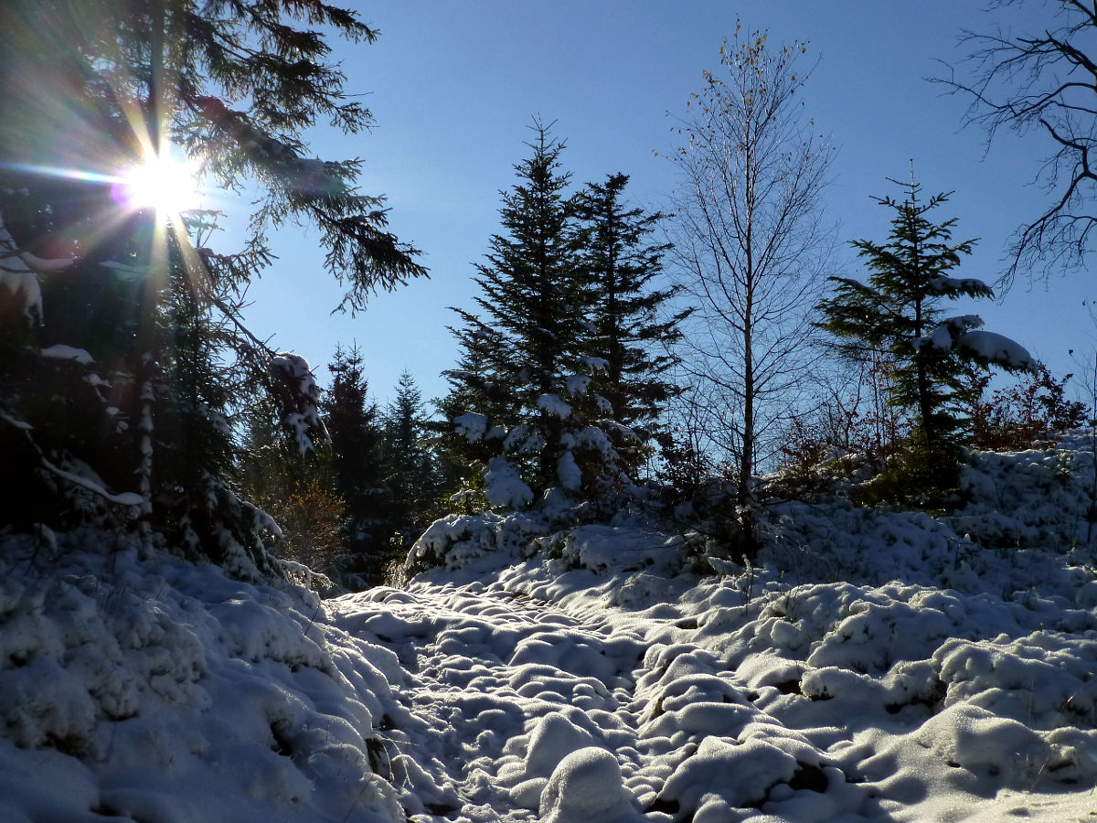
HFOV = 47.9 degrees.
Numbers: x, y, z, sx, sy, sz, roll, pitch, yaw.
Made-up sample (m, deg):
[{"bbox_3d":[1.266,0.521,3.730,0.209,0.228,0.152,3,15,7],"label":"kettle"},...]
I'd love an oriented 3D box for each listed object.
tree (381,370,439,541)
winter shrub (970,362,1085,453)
[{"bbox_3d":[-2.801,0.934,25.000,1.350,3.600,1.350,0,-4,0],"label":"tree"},{"bbox_3d":[5.979,-0.075,15.500,1.500,1.150,1.200,0,-4,0],"label":"winter shrub"}]

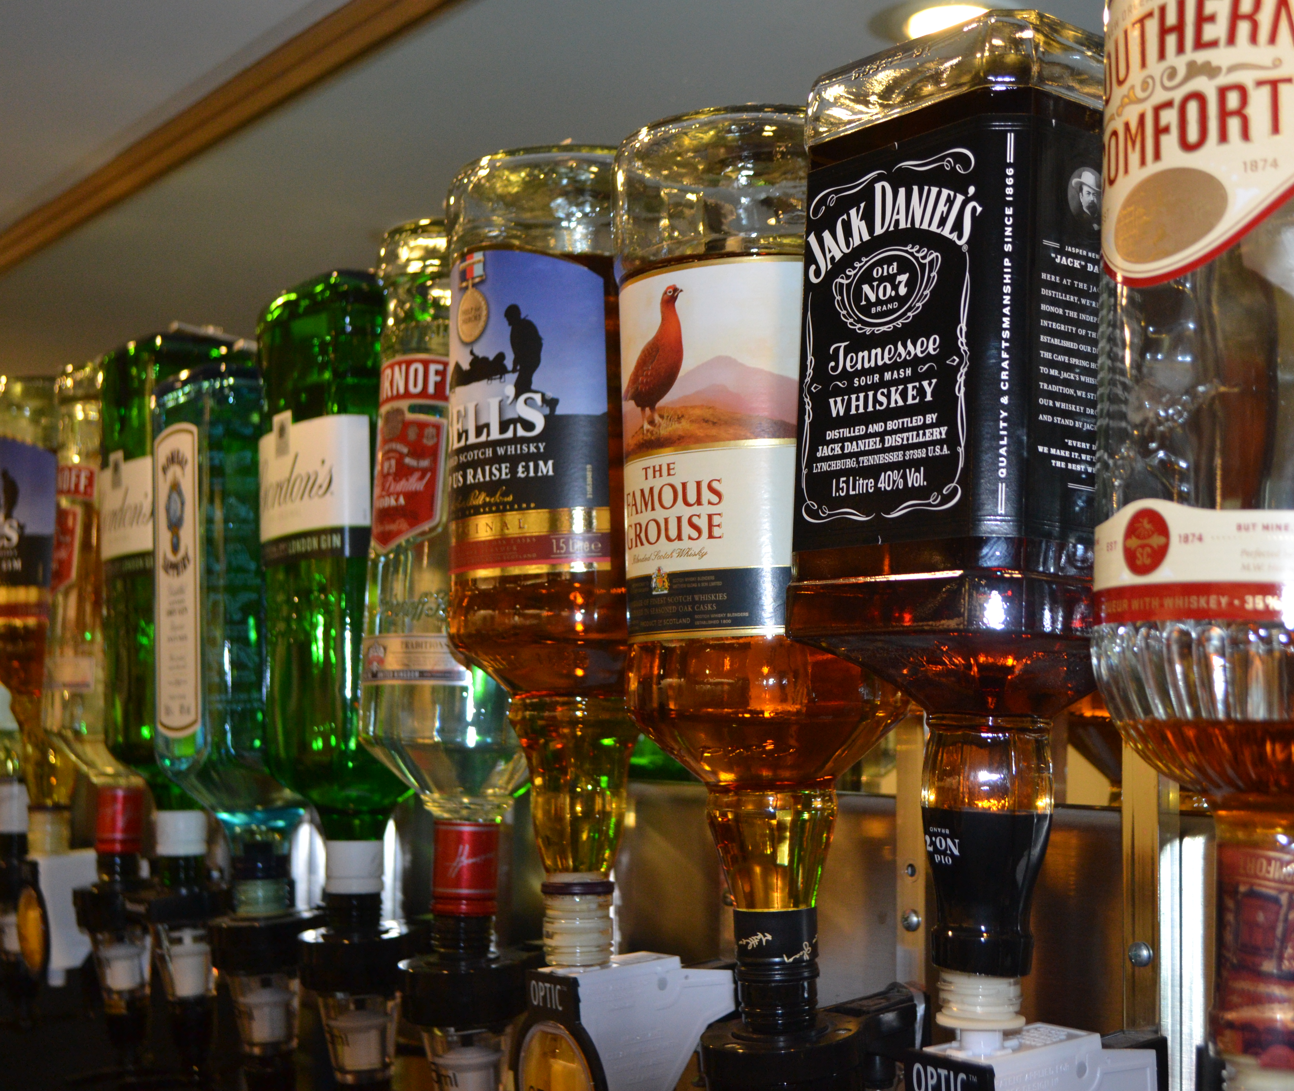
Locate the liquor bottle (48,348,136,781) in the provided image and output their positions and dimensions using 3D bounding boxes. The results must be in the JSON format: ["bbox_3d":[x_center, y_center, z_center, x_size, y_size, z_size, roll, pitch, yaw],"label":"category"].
[{"bbox_3d":[-0.359,0.035,1.315,0.101,0.321,0.101,4,-6,-35],"label":"liquor bottle"}]

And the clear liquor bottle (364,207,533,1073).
[{"bbox_3d":[-0.083,0.038,0.922,0.101,0.375,0.101,2,-5,0],"label":"clear liquor bottle"}]

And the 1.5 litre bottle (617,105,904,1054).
[{"bbox_3d":[0.046,0.015,0.731,0.106,0.345,0.106,-1,-5,0],"label":"1.5 litre bottle"}]

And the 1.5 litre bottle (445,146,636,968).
[{"bbox_3d":[-0.030,0.008,0.822,0.108,0.338,0.108,0,-5,0],"label":"1.5 litre bottle"}]

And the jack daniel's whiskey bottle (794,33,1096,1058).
[{"bbox_3d":[0.114,0.002,0.629,0.100,0.319,0.100,8,-9,-39],"label":"jack daniel's whiskey bottle"}]

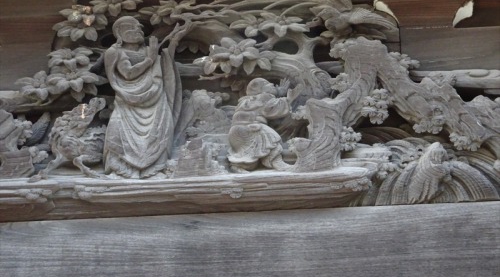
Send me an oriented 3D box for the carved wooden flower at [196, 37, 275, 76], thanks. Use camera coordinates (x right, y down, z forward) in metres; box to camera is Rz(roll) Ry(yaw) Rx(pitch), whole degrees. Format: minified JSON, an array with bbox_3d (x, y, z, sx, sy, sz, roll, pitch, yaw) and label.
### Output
[{"bbox_3d":[-0.036,-0.206,4.900,0.190,0.090,0.075,-2,-29,4],"label":"carved wooden flower"}]

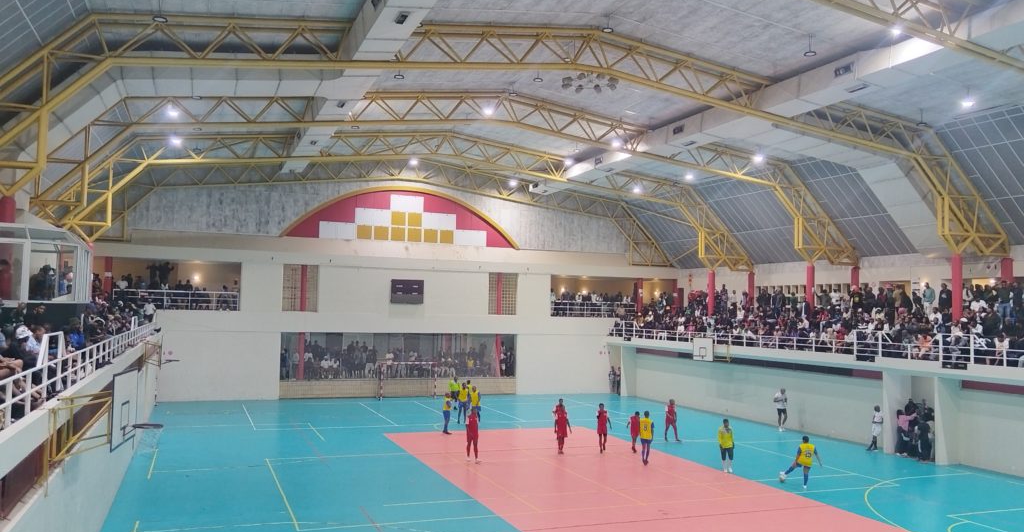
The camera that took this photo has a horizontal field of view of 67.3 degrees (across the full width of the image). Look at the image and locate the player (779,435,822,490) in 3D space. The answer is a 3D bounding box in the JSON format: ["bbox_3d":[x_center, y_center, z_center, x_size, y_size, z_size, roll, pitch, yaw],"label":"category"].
[{"bbox_3d":[8.863,5.939,23.464,1.100,1.550,0.650,2,-4,1],"label":"player"}]

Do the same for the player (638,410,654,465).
[{"bbox_3d":[4.646,5.896,26.466,0.500,1.780,0.380,2,-4,0],"label":"player"}]

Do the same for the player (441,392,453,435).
[{"bbox_3d":[-2.678,6.104,31.933,0.400,1.650,0.480,0,-4,26],"label":"player"}]

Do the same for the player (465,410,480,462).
[{"bbox_3d":[-1.317,5.713,25.980,0.500,1.750,0.380,3,-4,-27],"label":"player"}]

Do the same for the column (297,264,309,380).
[{"bbox_3d":[-11.854,3.174,43.415,0.380,6.645,0.380,3,-4,-22],"label":"column"}]

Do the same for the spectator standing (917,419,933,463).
[{"bbox_3d":[15.195,6.409,28.296,0.560,1.580,0.450,-1,-5,40],"label":"spectator standing"}]

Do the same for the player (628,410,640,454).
[{"bbox_3d":[4.569,6.148,28.567,0.500,1.540,0.450,0,-4,19],"label":"player"}]

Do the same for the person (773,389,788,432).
[{"bbox_3d":[12.362,6.624,35.306,0.600,1.880,0.400,0,-4,29],"label":"person"}]

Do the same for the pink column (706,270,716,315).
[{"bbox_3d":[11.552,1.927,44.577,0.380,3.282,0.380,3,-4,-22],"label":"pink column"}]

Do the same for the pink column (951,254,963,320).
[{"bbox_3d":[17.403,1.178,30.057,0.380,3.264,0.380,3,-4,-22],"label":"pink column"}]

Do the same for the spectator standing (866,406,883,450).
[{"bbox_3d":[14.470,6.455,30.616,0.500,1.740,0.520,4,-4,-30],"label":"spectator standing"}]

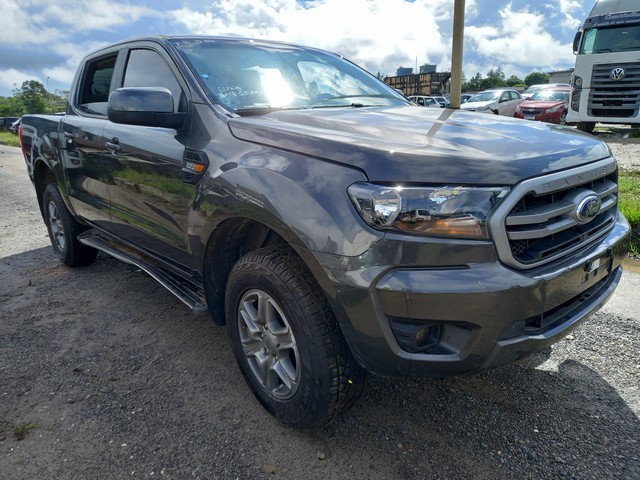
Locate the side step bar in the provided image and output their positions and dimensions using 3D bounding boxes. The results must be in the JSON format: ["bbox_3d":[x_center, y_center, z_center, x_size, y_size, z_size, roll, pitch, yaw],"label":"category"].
[{"bbox_3d":[-1.172,0.137,2.924,0.180,0.085,1.860,-16,20,-40],"label":"side step bar"}]

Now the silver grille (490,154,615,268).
[{"bbox_3d":[0.981,-0.128,1.766,1.140,0.320,0.140,-16,20,-40],"label":"silver grille"}]

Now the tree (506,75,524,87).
[{"bbox_3d":[28.861,-22.469,68.536,2.900,3.772,2.900,4,18,22],"label":"tree"}]

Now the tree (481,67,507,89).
[{"bbox_3d":[27.165,-24.418,72.751,4.000,5.287,4.000,3,18,20],"label":"tree"}]

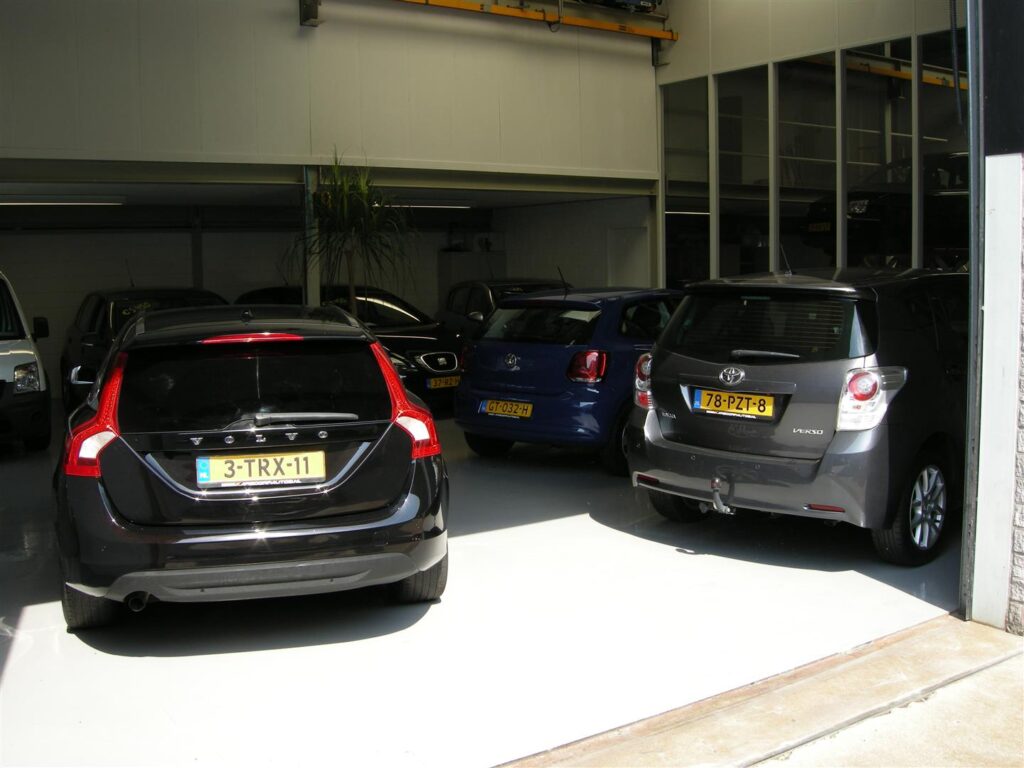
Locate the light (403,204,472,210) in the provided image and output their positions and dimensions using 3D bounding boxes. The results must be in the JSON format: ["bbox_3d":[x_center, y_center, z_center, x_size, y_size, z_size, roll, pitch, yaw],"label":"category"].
[{"bbox_3d":[-1.092,-2.333,14.094,1.500,0.080,0.130,-5,7,-33],"label":"light"}]

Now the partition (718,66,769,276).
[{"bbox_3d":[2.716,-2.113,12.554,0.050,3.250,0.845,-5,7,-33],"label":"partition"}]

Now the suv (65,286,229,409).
[{"bbox_3d":[-3.925,-0.317,12.029,1.730,1.510,4.000,-4,7,-30],"label":"suv"}]

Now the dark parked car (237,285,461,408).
[{"bbox_3d":[-1.991,-0.405,12.714,1.755,1.455,4.250,-5,8,-38],"label":"dark parked car"}]

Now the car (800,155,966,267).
[{"bbox_3d":[5.760,-2.373,14.779,4.300,1.480,1.760,-5,7,-33],"label":"car"}]

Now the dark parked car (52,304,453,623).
[{"bbox_3d":[-1.608,0.257,6.362,1.870,1.480,4.630,-3,6,-16],"label":"dark parked car"}]

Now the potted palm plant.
[{"bbox_3d":[-1.548,-0.859,10.562,1.200,2.820,1.200,-1,6,0],"label":"potted palm plant"}]

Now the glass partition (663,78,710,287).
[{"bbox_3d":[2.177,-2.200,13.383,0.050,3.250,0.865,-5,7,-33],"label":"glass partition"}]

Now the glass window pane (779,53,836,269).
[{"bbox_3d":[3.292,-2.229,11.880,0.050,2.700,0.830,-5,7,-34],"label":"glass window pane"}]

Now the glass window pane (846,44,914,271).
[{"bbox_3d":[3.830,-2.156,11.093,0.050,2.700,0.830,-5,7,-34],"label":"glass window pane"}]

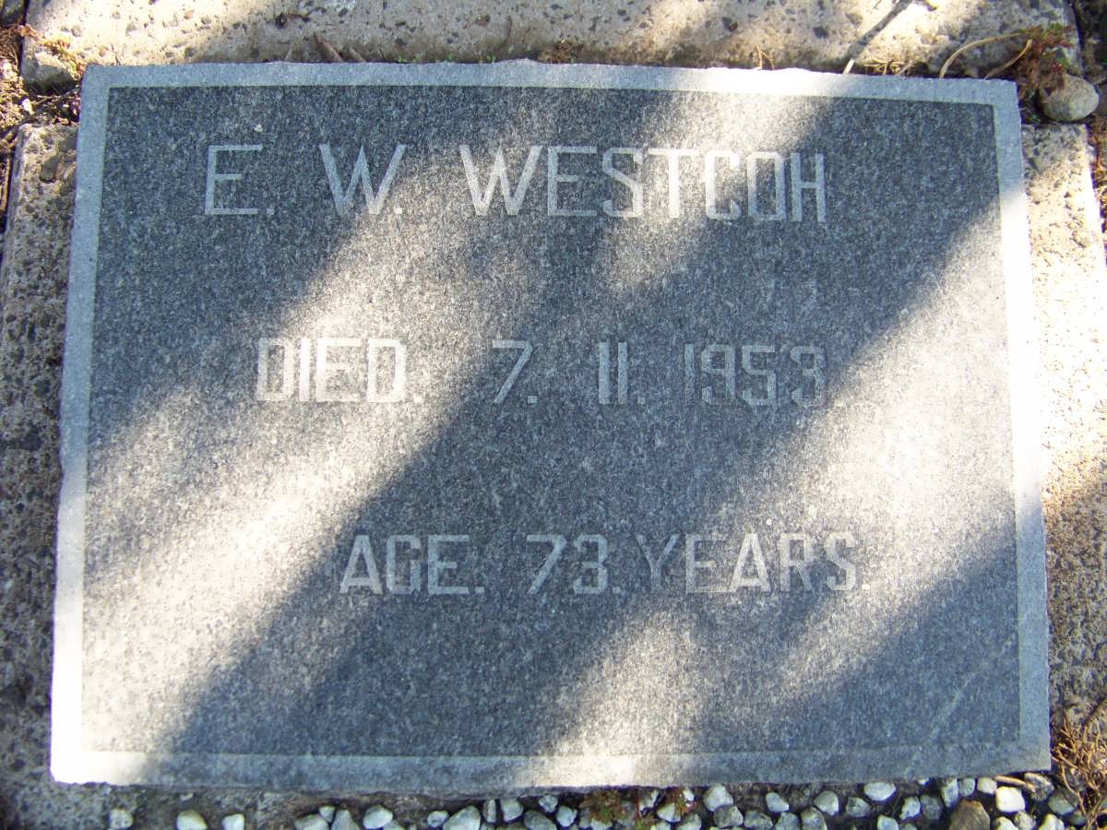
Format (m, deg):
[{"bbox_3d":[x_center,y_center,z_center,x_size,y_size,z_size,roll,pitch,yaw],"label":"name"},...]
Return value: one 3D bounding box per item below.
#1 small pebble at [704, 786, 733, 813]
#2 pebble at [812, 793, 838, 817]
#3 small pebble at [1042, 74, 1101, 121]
[{"bbox_3d":[0.106,0.246,0.739,0.018,0.013,0.017,0,84,-3],"label":"small pebble"},{"bbox_3d":[0.189,0.270,0.799,0.016,0.013,0.018,-40,83,-10],"label":"pebble"},{"bbox_3d":[0.361,-0.222,0.804,0.039,0.026,0.034,-8,84,-4],"label":"small pebble"}]

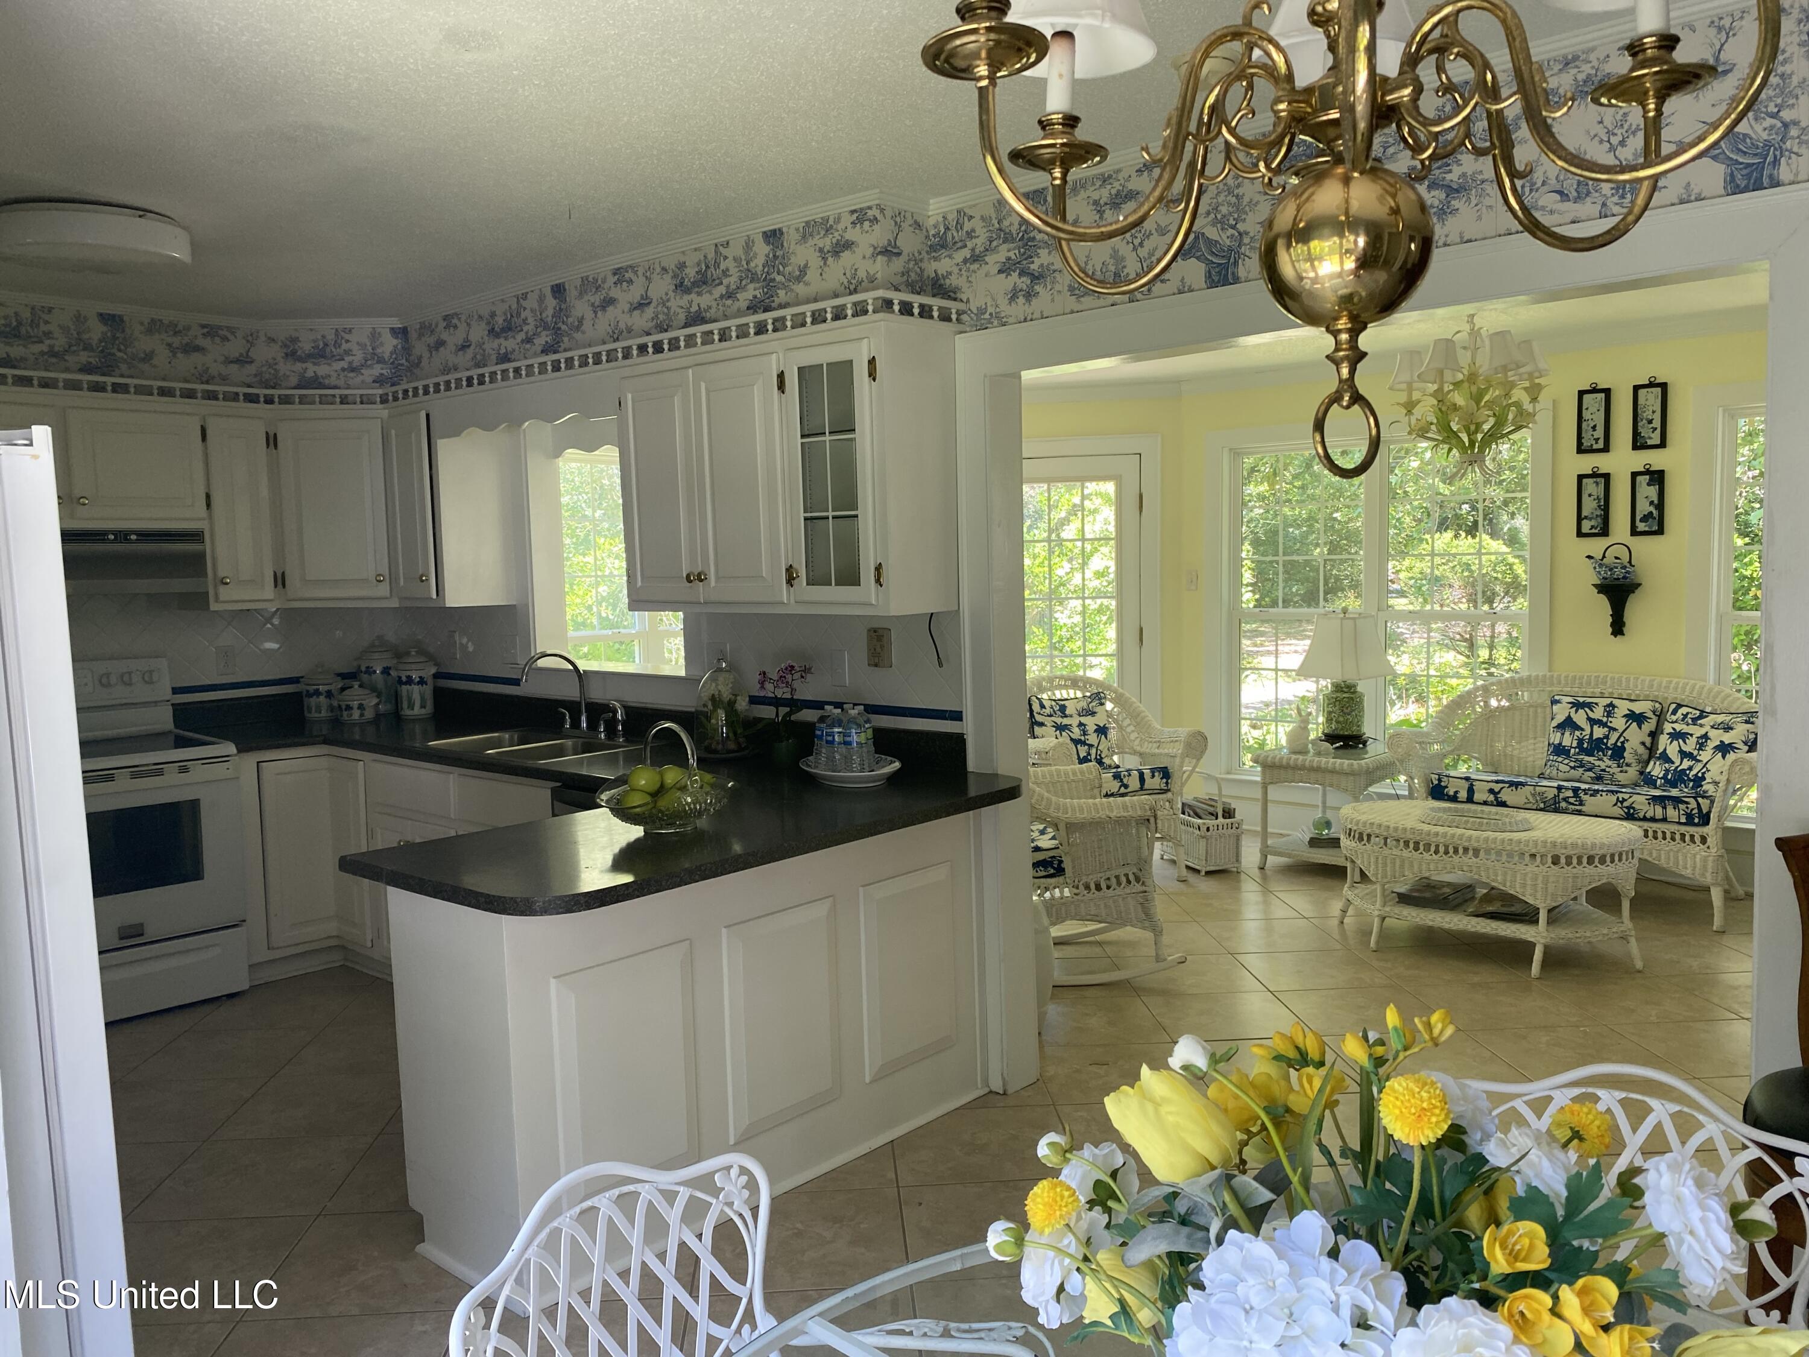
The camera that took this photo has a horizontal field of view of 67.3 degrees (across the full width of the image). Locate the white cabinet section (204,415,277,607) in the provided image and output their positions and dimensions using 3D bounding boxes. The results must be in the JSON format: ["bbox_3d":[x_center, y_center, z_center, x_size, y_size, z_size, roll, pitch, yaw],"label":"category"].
[{"bbox_3d":[-2.623,-0.644,5.234,0.320,0.710,0.230,3,7,41],"label":"white cabinet section"}]

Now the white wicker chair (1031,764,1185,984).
[{"bbox_3d":[0.541,0.586,5.267,0.920,0.950,0.800,-1,5,-4],"label":"white wicker chair"}]

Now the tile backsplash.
[{"bbox_3d":[-2.313,-0.115,5.127,0.990,0.450,1.370,3,6,41],"label":"tile backsplash"}]

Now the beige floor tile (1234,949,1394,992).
[{"bbox_3d":[1.492,1.071,4.963,0.455,0.010,0.455,-2,5,-3],"label":"beige floor tile"}]

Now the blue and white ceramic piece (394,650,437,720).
[{"bbox_3d":[-2.002,0.019,5.535,0.180,0.278,0.160,-3,5,-20],"label":"blue and white ceramic piece"}]

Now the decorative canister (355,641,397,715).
[{"bbox_3d":[-2.286,-0.008,5.893,0.180,0.310,0.170,-3,5,-21],"label":"decorative canister"}]

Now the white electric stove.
[{"bbox_3d":[-2.867,0.562,4.760,0.680,1.183,0.762,3,6,41],"label":"white electric stove"}]

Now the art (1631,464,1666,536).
[{"bbox_3d":[3.286,-0.786,6.000,0.140,0.320,0.025,3,6,42],"label":"art"}]

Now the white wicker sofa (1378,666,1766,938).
[{"bbox_3d":[2.930,0.470,5.890,1.460,0.950,0.720,3,6,42],"label":"white wicker sofa"}]

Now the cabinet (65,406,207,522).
[{"bbox_3d":[-2.907,-0.781,5.053,0.310,0.395,0.450,3,6,42],"label":"cabinet"}]

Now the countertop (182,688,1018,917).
[{"bbox_3d":[-1.494,0.244,4.272,3.530,0.160,1.690,3,6,42],"label":"countertop"}]

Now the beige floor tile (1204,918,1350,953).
[{"bbox_3d":[1.455,1.028,5.416,0.452,0.012,0.452,-1,5,-3],"label":"beige floor tile"}]

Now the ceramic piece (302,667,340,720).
[{"bbox_3d":[-2.447,0.065,5.703,0.160,0.232,0.160,3,6,42],"label":"ceramic piece"}]

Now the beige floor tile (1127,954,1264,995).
[{"bbox_3d":[1.040,1.083,4.969,0.457,0.010,0.457,-1,5,-3],"label":"beige floor tile"}]

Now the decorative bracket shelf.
[{"bbox_3d":[3.255,-0.314,6.197,0.190,0.240,0.120,3,6,41],"label":"decorative bracket shelf"}]

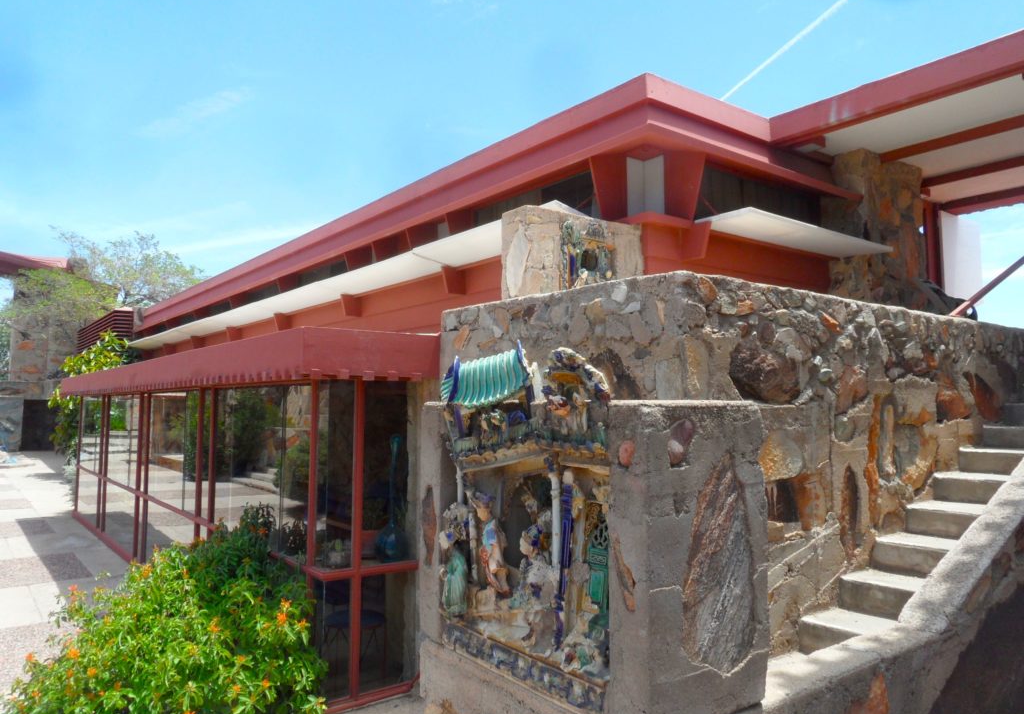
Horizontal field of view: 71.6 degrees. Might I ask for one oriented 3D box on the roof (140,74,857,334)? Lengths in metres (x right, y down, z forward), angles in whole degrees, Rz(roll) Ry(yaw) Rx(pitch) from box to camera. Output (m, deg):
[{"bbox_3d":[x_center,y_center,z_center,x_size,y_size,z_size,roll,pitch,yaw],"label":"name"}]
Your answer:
[{"bbox_3d":[-2.805,-1.163,11.357,2.700,0.450,15.150,4,-5,-39],"label":"roof"}]

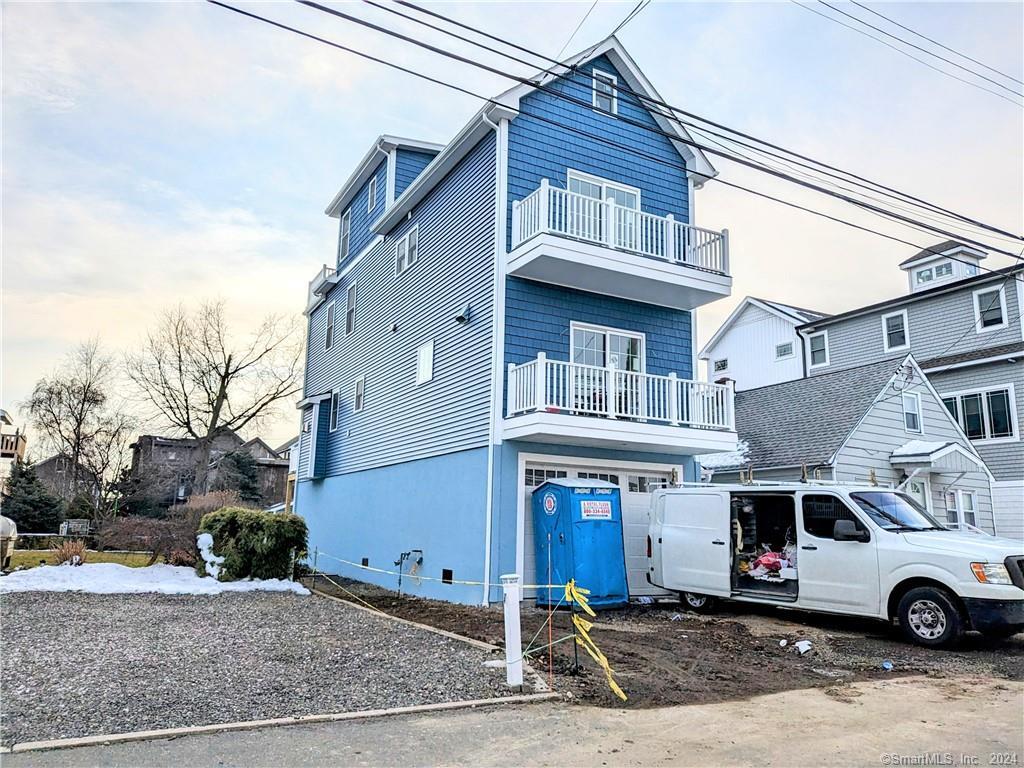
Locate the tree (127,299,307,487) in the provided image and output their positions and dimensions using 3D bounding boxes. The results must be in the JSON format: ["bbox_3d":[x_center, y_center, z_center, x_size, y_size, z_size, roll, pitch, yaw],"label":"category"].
[{"bbox_3d":[-15.347,1.954,37.000,9.693,12.383,9.000,5,-12,-22],"label":"tree"}]

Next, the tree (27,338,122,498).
[{"bbox_3d":[-25.880,3.283,42.000,5.915,11.500,5.500,7,-13,-31],"label":"tree"}]

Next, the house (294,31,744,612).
[{"bbox_3d":[-1.521,-0.557,20.633,5.950,11.650,16.550,7,-12,-29],"label":"house"}]

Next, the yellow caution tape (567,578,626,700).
[{"bbox_3d":[0.842,2.425,6.892,0.300,0.966,1.011,5,-12,-19],"label":"yellow caution tape"}]

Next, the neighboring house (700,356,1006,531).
[{"bbox_3d":[8.057,2.828,21.833,6.900,5.800,10.600,7,-12,-29],"label":"neighboring house"}]

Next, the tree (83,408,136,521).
[{"bbox_3d":[-20.975,4.664,37.000,2.814,6.652,2.800,7,-12,-29],"label":"tree"}]

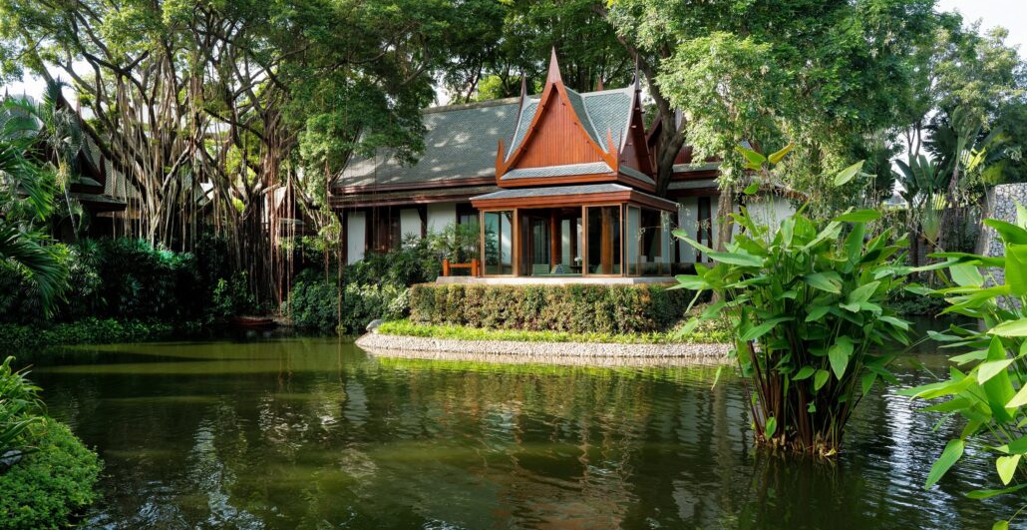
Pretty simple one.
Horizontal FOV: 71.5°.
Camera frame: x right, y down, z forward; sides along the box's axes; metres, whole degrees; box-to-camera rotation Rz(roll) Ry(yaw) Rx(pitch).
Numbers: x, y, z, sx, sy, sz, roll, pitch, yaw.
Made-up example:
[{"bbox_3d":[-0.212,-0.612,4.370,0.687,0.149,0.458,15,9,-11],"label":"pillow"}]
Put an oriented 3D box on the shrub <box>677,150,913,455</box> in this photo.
[{"bbox_3d":[3.300,0.394,8.395,2.750,3.500,2.500,0,-1,0],"label":"shrub"}]

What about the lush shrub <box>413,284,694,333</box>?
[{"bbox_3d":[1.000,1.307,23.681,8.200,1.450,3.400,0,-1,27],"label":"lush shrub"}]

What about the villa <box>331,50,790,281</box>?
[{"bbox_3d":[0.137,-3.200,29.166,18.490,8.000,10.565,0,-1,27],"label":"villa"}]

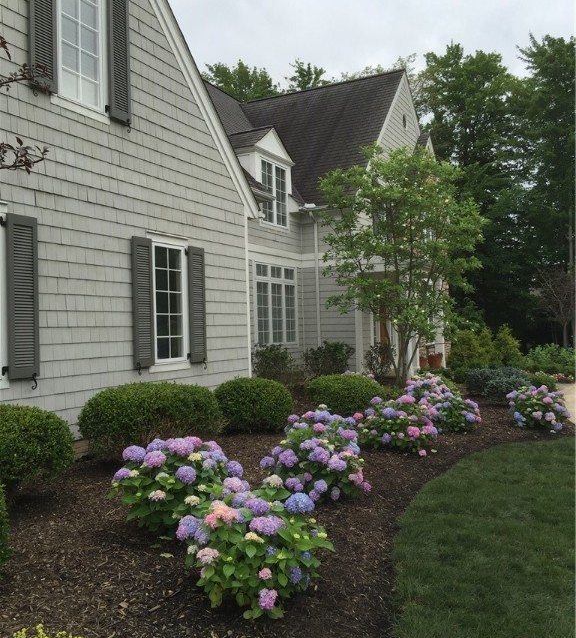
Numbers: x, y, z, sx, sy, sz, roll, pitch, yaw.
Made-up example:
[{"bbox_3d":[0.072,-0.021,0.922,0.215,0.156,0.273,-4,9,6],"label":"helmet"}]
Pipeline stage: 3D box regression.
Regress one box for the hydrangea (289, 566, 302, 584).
[{"bbox_3d":[0.039,1.330,3.350,0.075,0.092,0.080,-2,-1,0],"label":"hydrangea"}]

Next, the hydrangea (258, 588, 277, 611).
[{"bbox_3d":[-0.101,1.447,3.320,0.105,0.120,0.105,-2,-1,0],"label":"hydrangea"}]

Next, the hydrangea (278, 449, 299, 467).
[{"bbox_3d":[0.004,1.149,5.300,0.160,0.140,0.150,-2,-1,0],"label":"hydrangea"}]

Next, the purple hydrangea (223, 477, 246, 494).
[{"bbox_3d":[-0.295,0.919,3.550,0.130,0.086,0.123,-1,-1,-5],"label":"purple hydrangea"}]

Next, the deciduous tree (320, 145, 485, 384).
[{"bbox_3d":[2.990,-1.423,16.800,4.250,6.250,4.100,-2,-1,0],"label":"deciduous tree"}]

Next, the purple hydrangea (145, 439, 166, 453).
[{"bbox_3d":[-1.063,1.033,5.200,0.165,0.125,0.160,-2,-1,0],"label":"purple hydrangea"}]

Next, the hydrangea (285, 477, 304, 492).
[{"bbox_3d":[0.052,1.325,5.150,0.155,0.115,0.140,-2,-1,0],"label":"hydrangea"}]

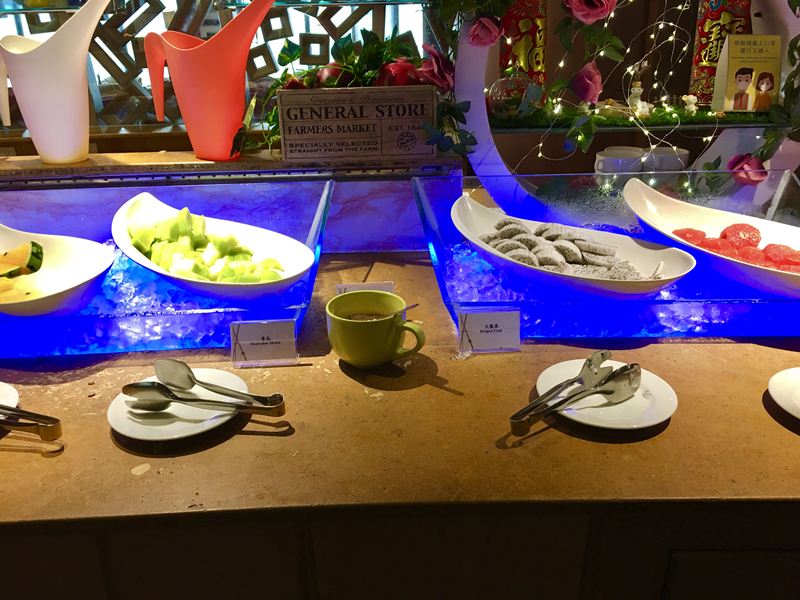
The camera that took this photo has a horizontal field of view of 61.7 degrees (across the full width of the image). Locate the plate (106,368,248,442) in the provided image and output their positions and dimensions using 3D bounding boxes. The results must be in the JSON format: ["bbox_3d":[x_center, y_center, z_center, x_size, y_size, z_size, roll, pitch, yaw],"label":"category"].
[{"bbox_3d":[-0.270,0.132,0.826,0.166,0.021,0.166,-1,23,0],"label":"plate"}]

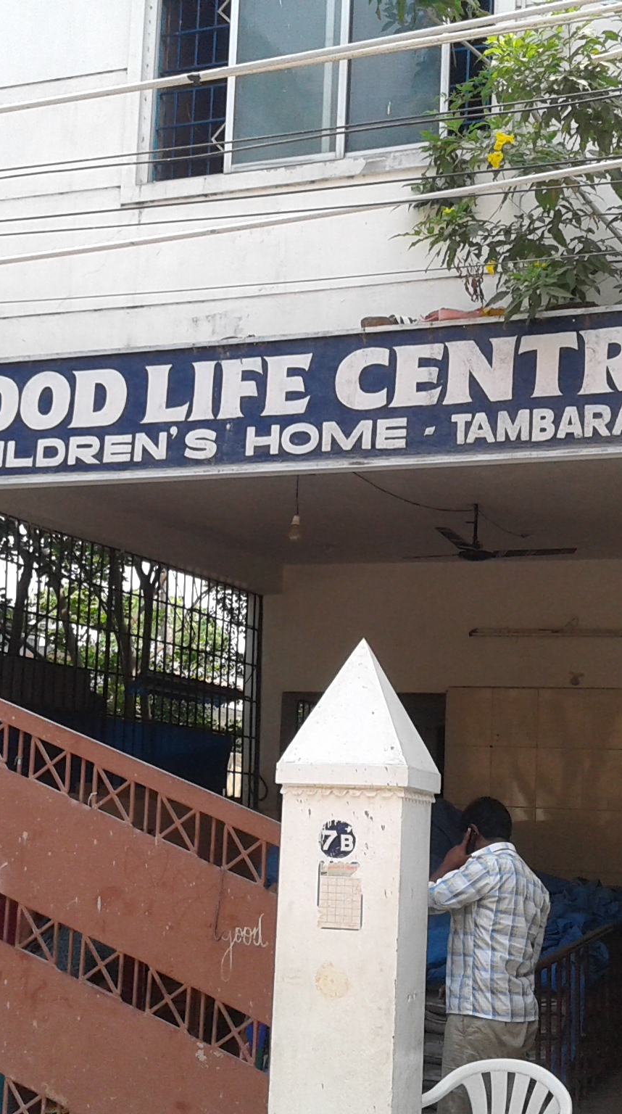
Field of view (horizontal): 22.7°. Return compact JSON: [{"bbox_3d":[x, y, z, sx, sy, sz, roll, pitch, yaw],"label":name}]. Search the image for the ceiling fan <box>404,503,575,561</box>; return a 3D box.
[{"bbox_3d":[0.990,-0.136,8.750,1.100,0.330,1.100,2,-9,0],"label":"ceiling fan"}]

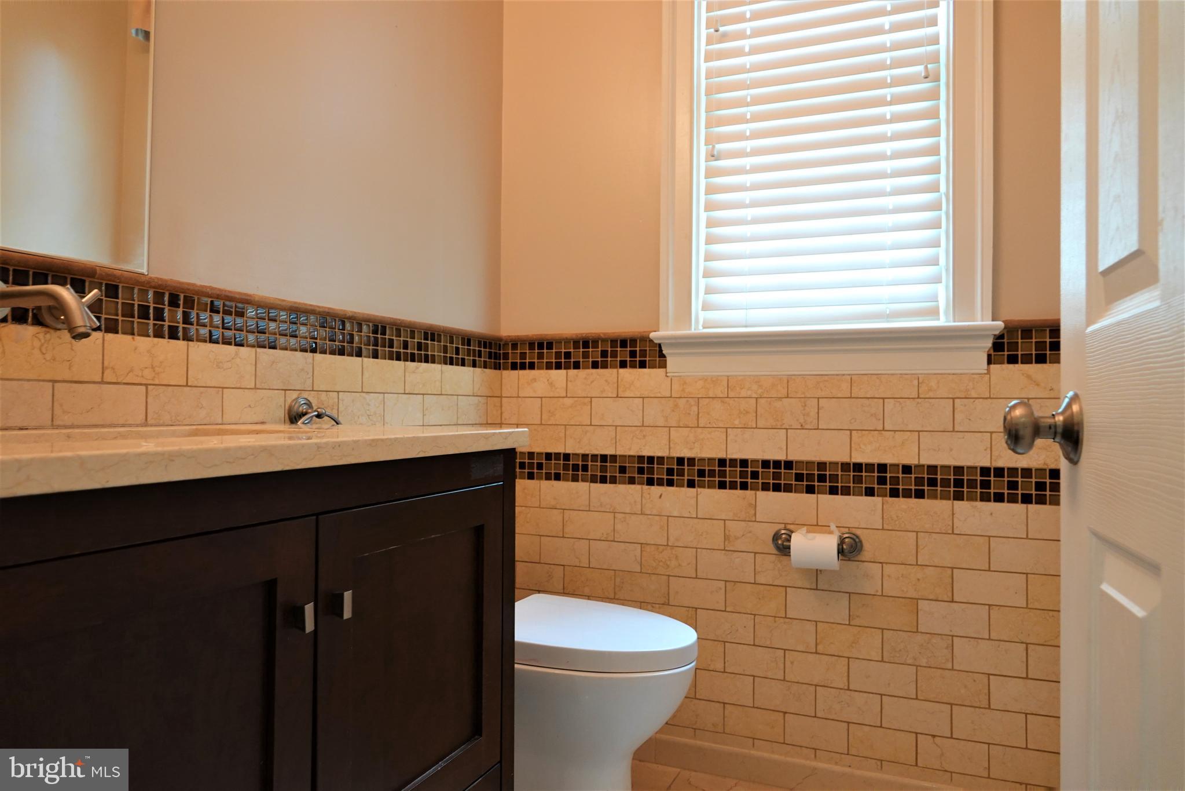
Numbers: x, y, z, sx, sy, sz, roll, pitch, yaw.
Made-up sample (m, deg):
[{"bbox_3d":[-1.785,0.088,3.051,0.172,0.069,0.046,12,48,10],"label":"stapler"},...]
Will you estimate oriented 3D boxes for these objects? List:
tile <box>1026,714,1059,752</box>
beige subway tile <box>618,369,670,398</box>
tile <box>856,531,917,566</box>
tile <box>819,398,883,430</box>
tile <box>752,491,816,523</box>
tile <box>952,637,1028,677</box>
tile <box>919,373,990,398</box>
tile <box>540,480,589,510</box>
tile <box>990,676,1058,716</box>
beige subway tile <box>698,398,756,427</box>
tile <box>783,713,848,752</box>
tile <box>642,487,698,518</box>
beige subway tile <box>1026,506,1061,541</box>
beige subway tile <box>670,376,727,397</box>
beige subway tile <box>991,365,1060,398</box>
[{"bbox_3d":[1.058,0.763,1.766,0.152,0.077,0.010,0,-1,22],"label":"tile"},{"bbox_3d":[0.141,-0.035,2.162,0.151,0.076,0.010,0,-1,22],"label":"beige subway tile"},{"bbox_3d":[0.709,0.367,1.927,0.152,0.076,0.010,0,-1,23],"label":"tile"},{"bbox_3d":[0.645,0.047,1.972,0.152,0.076,0.010,0,-2,22],"label":"tile"},{"bbox_3d":[0.493,0.284,2.008,0.151,0.076,0.010,0,-1,22],"label":"tile"},{"bbox_3d":[0.918,0.604,1.827,0.152,0.077,0.010,0,-1,22],"label":"tile"},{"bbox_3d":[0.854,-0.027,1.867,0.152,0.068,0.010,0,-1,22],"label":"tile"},{"bbox_3d":[-0.077,0.287,2.262,0.152,0.076,0.010,0,-2,22],"label":"tile"},{"bbox_3d":[0.990,0.684,1.799,0.151,0.076,0.010,0,-1,22],"label":"tile"},{"bbox_3d":[0.358,0.046,2.091,0.152,0.076,0.010,0,-2,22],"label":"beige subway tile"},{"bbox_3d":[0.561,0.843,1.979,0.152,0.076,0.010,0,-2,22],"label":"tile"},{"bbox_3d":[0.209,0.287,2.138,0.152,0.076,0.010,0,-1,23],"label":"tile"},{"bbox_3d":[1.064,0.287,1.774,0.152,0.077,0.010,0,-1,22],"label":"beige subway tile"},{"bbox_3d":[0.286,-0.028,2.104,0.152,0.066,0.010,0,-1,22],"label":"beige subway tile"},{"bbox_3d":[1.000,-0.032,1.811,0.152,0.076,0.010,0,-1,22],"label":"beige subway tile"}]

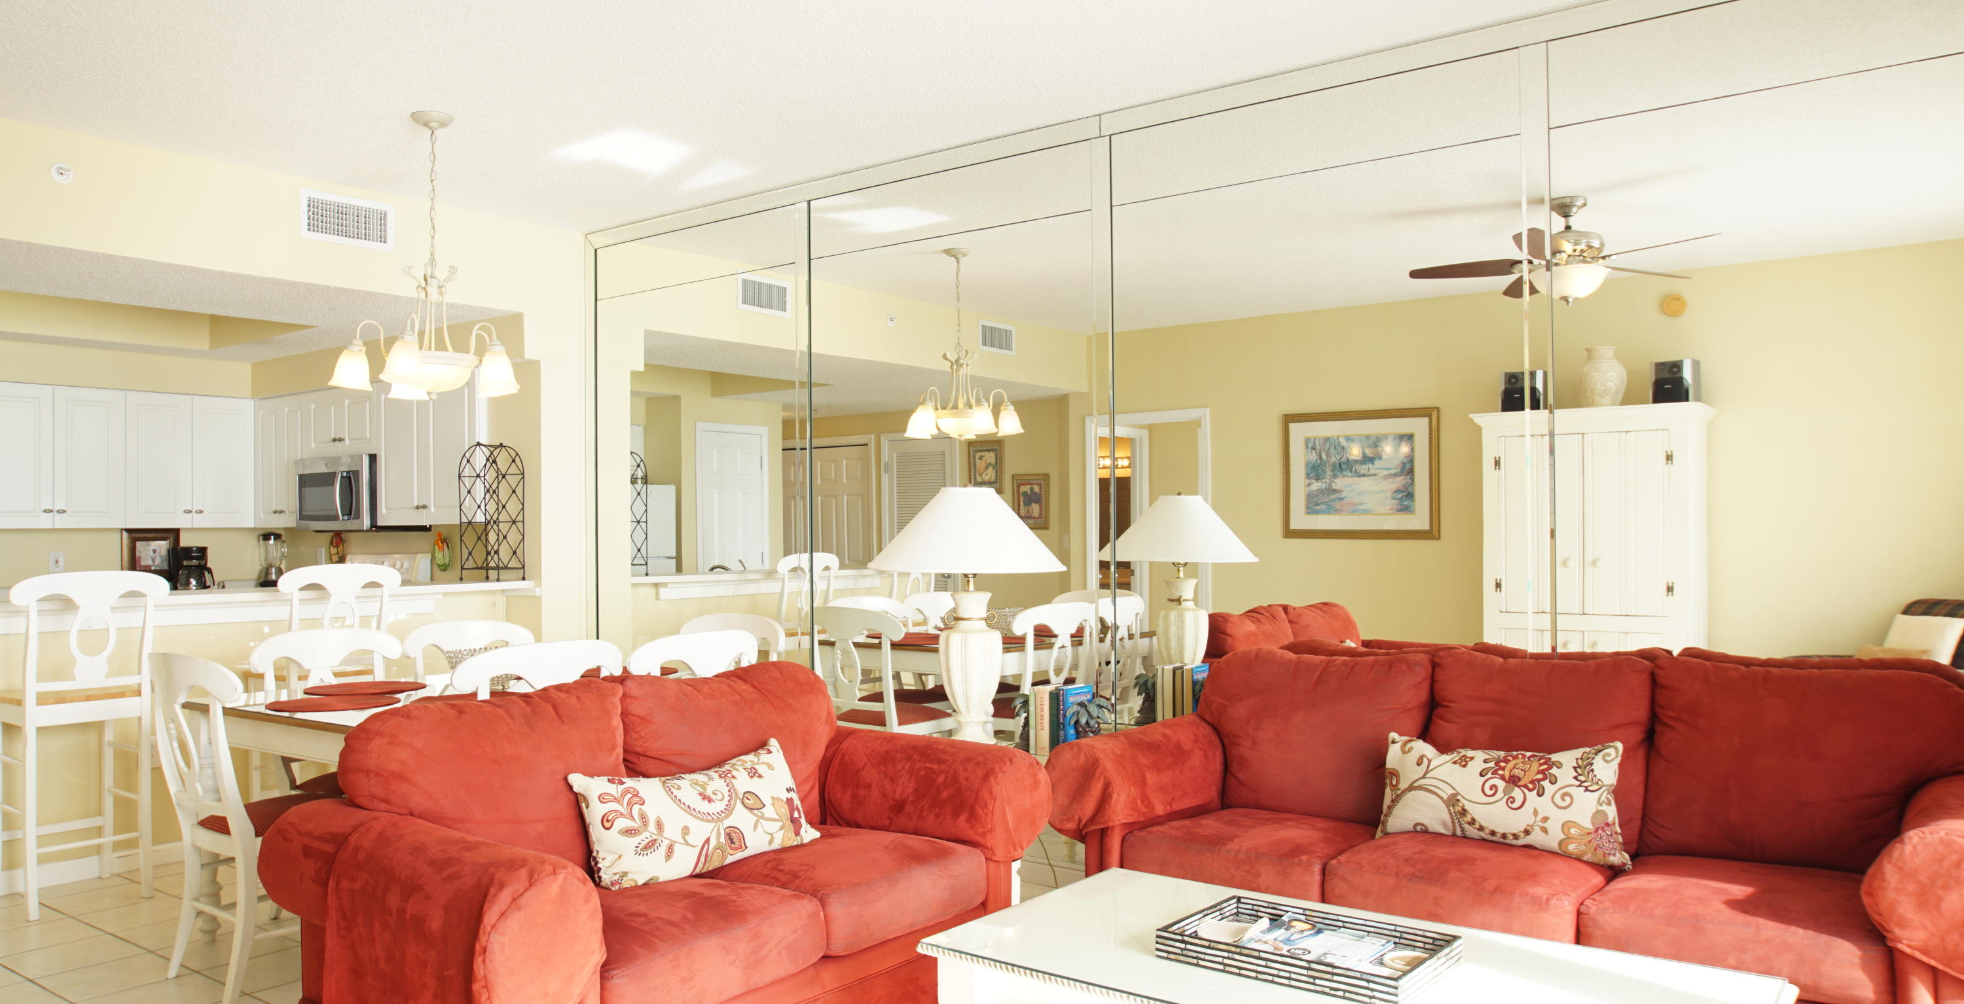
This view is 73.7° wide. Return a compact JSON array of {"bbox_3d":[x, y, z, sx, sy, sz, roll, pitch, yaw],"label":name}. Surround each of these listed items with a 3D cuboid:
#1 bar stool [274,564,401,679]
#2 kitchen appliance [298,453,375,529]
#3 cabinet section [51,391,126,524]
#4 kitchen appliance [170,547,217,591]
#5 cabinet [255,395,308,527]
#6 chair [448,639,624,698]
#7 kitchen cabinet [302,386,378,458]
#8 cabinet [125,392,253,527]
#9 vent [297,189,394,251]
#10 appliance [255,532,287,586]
[{"bbox_3d":[-2.737,0.846,5.393,0.513,1.180,0.499,-1,-1,37],"label":"bar stool"},{"bbox_3d":[-3.468,-0.036,7.301,0.757,0.412,0.410,-1,-1,37],"label":"kitchen appliance"},{"bbox_3d":[-4.974,-0.232,7.214,0.319,0.759,0.344,-1,-1,37],"label":"cabinet section"},{"bbox_3d":[-4.476,0.417,7.385,0.234,0.323,0.172,-1,-1,37],"label":"kitchen appliance"},{"bbox_3d":[-4.012,-0.237,7.775,0.615,0.768,0.310,-1,-1,37],"label":"cabinet"},{"bbox_3d":[-1.475,0.911,4.014,0.546,0.970,0.549,-1,-1,37],"label":"chair"},{"bbox_3d":[-3.461,-0.437,7.363,0.768,0.387,0.310,-1,-1,37],"label":"kitchen cabinet"},{"bbox_3d":[-4.687,-0.233,7.653,0.310,0.768,0.690,-1,-1,37],"label":"cabinet"},{"bbox_3d":[-2.675,-1.188,5.534,0.026,0.208,0.397,-1,-1,37],"label":"vent"},{"bbox_3d":[-4.261,0.383,7.852,0.180,0.375,0.170,1,-2,-42],"label":"appliance"}]

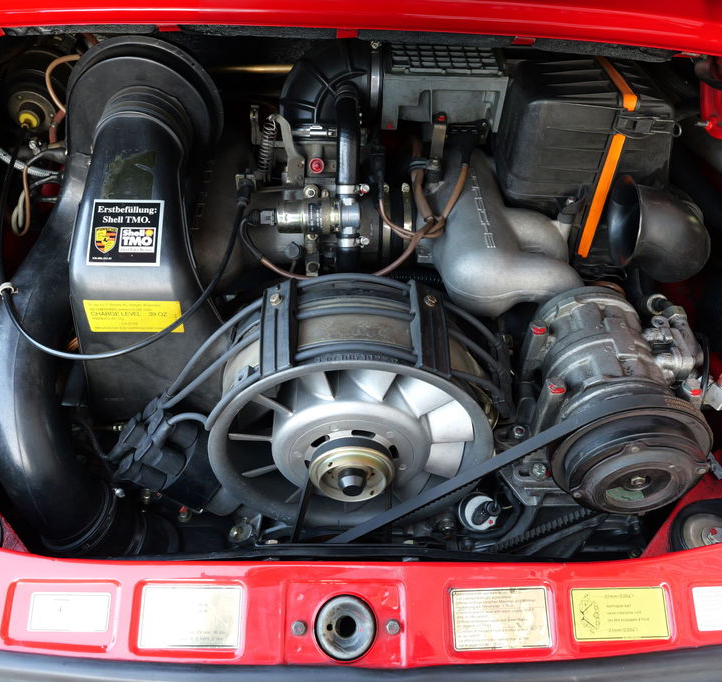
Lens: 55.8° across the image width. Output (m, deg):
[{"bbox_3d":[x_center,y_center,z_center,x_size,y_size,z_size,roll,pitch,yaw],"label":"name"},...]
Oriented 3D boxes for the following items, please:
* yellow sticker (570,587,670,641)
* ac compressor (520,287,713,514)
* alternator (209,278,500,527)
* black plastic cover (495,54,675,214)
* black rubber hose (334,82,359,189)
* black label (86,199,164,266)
[{"bbox_3d":[0.238,0.250,0.625,0.085,0.002,0.044,-1,74,-2],"label":"yellow sticker"},{"bbox_3d":[0.233,0.065,0.651,0.160,0.155,0.175,1,46,-3],"label":"ac compressor"},{"bbox_3d":[-0.010,0.086,0.685,0.285,0.285,0.155,1,46,-3],"label":"alternator"},{"bbox_3d":[0.259,-0.251,0.827,0.185,0.125,0.165,-1,46,-4],"label":"black plastic cover"},{"bbox_3d":[-0.016,-0.226,0.750,0.026,0.118,0.040,1,9,-3],"label":"black rubber hose"},{"bbox_3d":[-0.240,-0.111,0.700,0.073,0.002,0.071,1,78,0],"label":"black label"}]

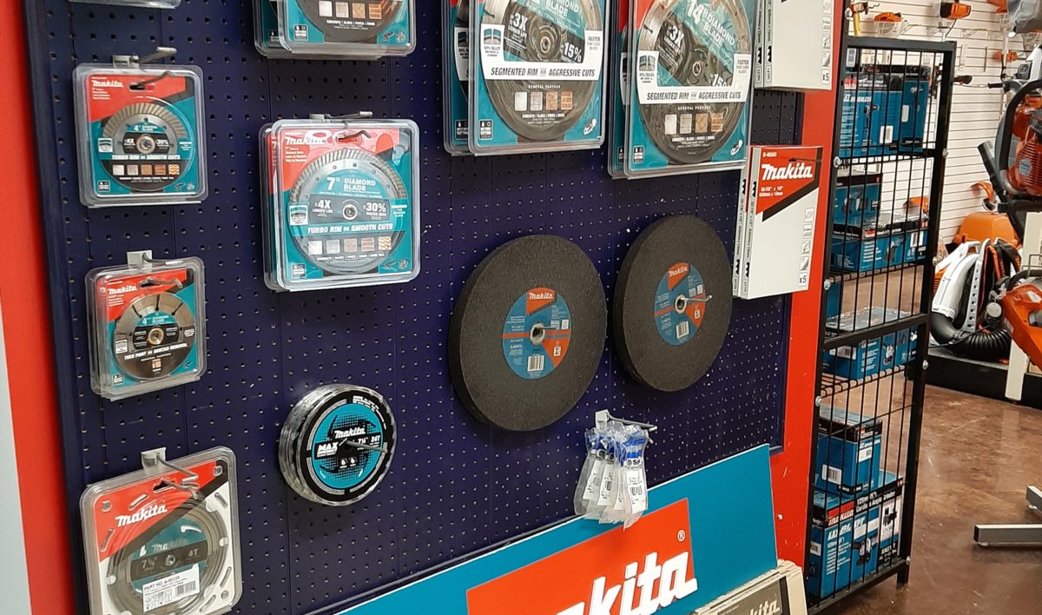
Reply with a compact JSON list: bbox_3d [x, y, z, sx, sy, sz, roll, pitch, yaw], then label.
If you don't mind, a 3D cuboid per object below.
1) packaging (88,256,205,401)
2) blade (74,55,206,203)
[{"bbox_3d":[-0.496,0.024,1.393,0.040,0.170,0.147,11,15,40],"label":"packaging"},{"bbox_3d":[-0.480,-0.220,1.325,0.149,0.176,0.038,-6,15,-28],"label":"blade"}]

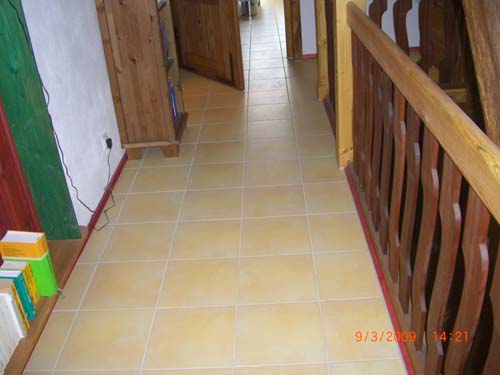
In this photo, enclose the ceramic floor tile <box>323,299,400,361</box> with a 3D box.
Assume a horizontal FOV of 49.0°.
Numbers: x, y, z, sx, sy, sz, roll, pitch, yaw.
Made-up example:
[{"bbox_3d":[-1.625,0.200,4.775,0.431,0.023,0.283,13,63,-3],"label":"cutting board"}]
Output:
[{"bbox_3d":[0.409,0.542,2.102,0.254,0.010,0.331,-3,29,3],"label":"ceramic floor tile"}]

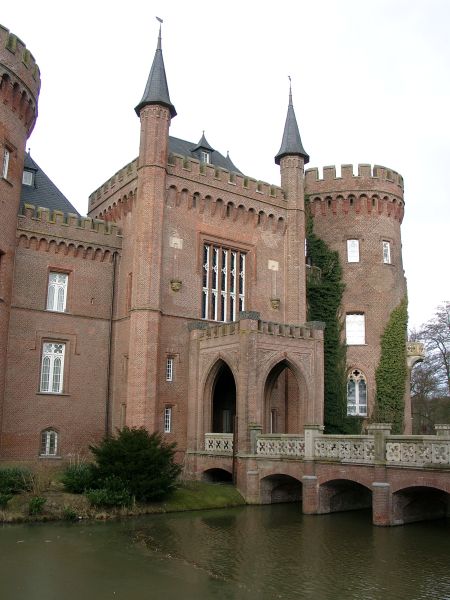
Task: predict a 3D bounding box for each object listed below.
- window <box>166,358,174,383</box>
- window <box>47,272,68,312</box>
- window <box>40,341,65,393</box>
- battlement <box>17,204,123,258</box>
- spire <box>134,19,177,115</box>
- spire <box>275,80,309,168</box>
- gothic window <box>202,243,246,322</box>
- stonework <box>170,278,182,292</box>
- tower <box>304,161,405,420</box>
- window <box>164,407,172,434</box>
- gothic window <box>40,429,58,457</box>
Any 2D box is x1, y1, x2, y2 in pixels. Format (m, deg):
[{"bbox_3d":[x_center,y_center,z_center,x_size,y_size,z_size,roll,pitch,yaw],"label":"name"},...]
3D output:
[{"bbox_3d":[-2.584,3.290,27.736,0.332,1.111,0.171,9,-15,-34],"label":"window"},{"bbox_3d":[-8.026,-0.353,28.271,0.931,1.833,0.190,9,-15,-34],"label":"window"},{"bbox_3d":[-8.031,3.174,27.545,1.026,2.270,0.190,9,-15,-34],"label":"window"},{"bbox_3d":[-7.539,-3.214,29.025,5.244,2.043,0.570,9,-15,-34],"label":"battlement"},{"bbox_3d":[-3.354,-11.798,29.880,2.052,5.368,2.052,9,-15,-34],"label":"spire"},{"bbox_3d":[3.915,-10.587,34.788,2.052,5.368,2.052,9,-15,-34],"label":"spire"},{"bbox_3d":[-0.001,-0.860,30.460,2.755,3.943,0.237,9,-15,-34],"label":"gothic window"},{"bbox_3d":[-2.336,-0.668,28.404,0.456,0.494,0.342,9,-15,-34],"label":"stonework"},{"bbox_3d":[8.803,1.116,40.121,7.220,18.876,7.220,1,-12,0],"label":"tower"},{"bbox_3d":[-2.612,5.562,27.251,0.332,1.178,0.171,9,-15,-34],"label":"window"},{"bbox_3d":[-7.992,6.490,26.893,0.722,1.273,0.190,9,-15,-34],"label":"gothic window"}]

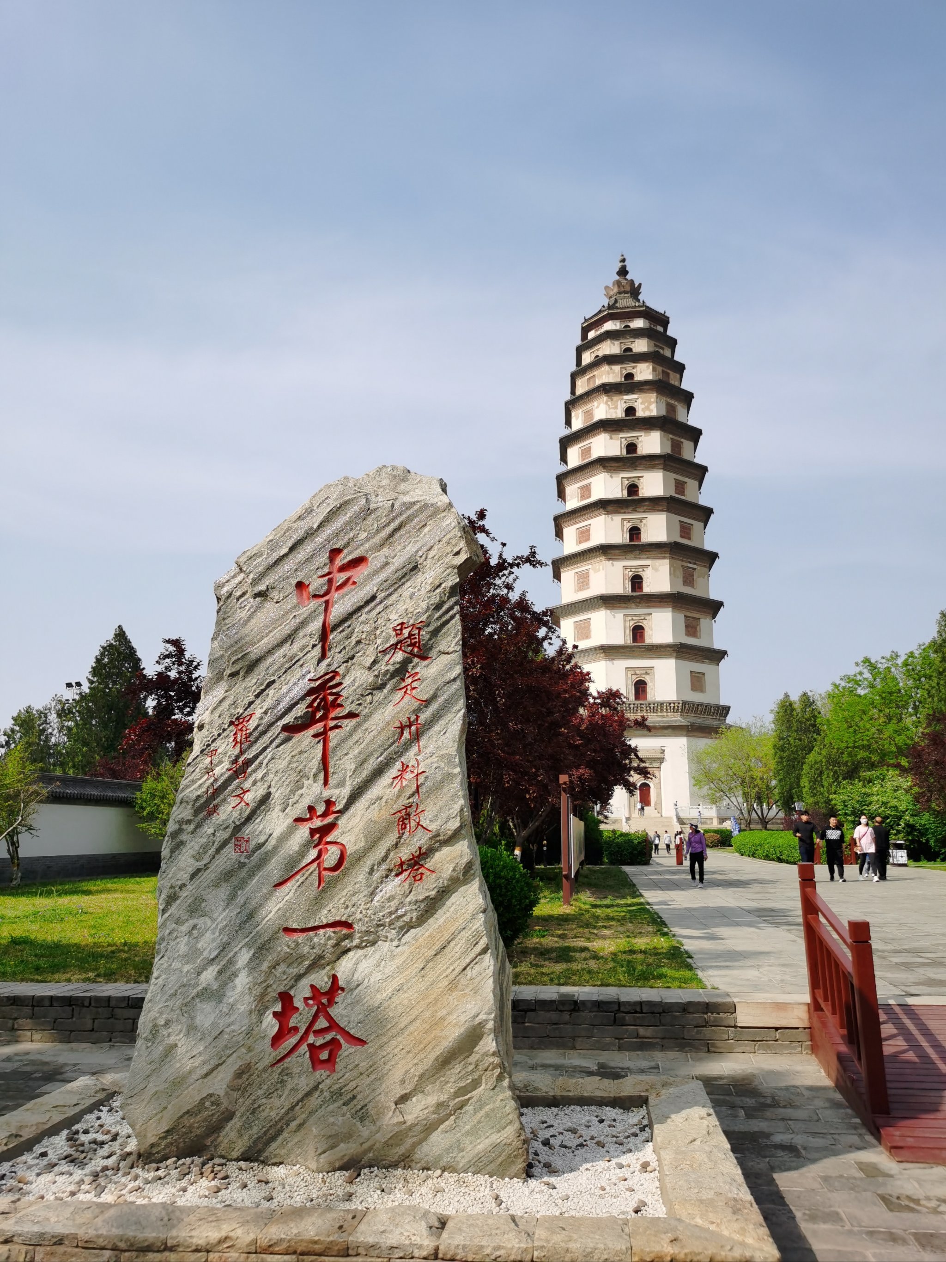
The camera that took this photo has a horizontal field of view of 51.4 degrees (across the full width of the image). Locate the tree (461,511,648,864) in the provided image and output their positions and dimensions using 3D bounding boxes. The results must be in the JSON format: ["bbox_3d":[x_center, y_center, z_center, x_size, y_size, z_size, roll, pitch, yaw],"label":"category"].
[{"bbox_3d":[1.010,1.405,21.667,5.600,8.520,5.400,0,-12,0],"label":"tree"}]

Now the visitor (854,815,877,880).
[{"bbox_3d":[10.290,5.694,25.781,0.600,1.700,0.420,-2,-12,10],"label":"visitor"}]

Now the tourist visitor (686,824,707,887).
[{"bbox_3d":[5.832,5.821,25.652,0.560,1.620,0.420,-2,-12,12],"label":"tourist visitor"}]

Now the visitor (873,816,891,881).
[{"bbox_3d":[11.020,5.882,26.656,0.520,1.690,0.360,-3,-12,12],"label":"visitor"}]

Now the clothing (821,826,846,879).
[{"bbox_3d":[9.658,5.920,26.346,0.610,1.420,0.360,-2,-12,10],"label":"clothing"}]

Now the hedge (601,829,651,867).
[{"bbox_3d":[6.235,8.808,40.043,2.100,1.410,2.000,-2,-12,7],"label":"hedge"}]

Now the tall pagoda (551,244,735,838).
[{"bbox_3d":[22.375,-14.822,136.871,24.500,82.800,24.500,-1,-12,6],"label":"tall pagoda"}]

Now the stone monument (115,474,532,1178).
[{"bbox_3d":[-0.630,0.786,4.862,1.760,3.280,0.620,-1,-12,7],"label":"stone monument"}]

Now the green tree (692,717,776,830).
[{"bbox_3d":[18.447,10.858,69.239,6.100,9.200,5.800,-3,-12,15],"label":"green tree"}]

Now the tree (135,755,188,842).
[{"bbox_3d":[-9.146,5.609,31.007,3.000,4.100,2.900,3,-12,-16],"label":"tree"}]

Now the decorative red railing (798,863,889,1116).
[{"bbox_3d":[2.391,2.215,6.452,0.120,1.280,1.880,-2,-12,9],"label":"decorative red railing"}]

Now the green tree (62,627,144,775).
[{"bbox_3d":[-18.074,5.379,47.915,4.400,11.440,4.400,0,-12,0],"label":"green tree"}]

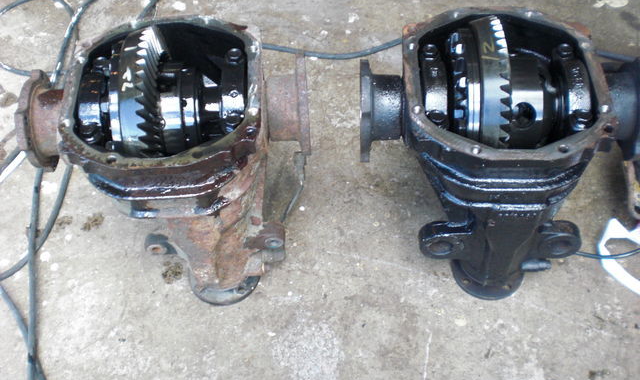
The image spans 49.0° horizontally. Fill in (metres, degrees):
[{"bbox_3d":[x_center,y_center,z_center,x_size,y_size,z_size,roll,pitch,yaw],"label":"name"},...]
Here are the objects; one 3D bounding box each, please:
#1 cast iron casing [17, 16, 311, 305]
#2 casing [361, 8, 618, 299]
[{"bbox_3d":[-0.163,-0.029,0.863,0.309,0.365,0.228,-4,52,-1],"label":"cast iron casing"},{"bbox_3d":[0.204,-0.037,0.863,0.313,0.365,0.228,0,52,2],"label":"casing"}]

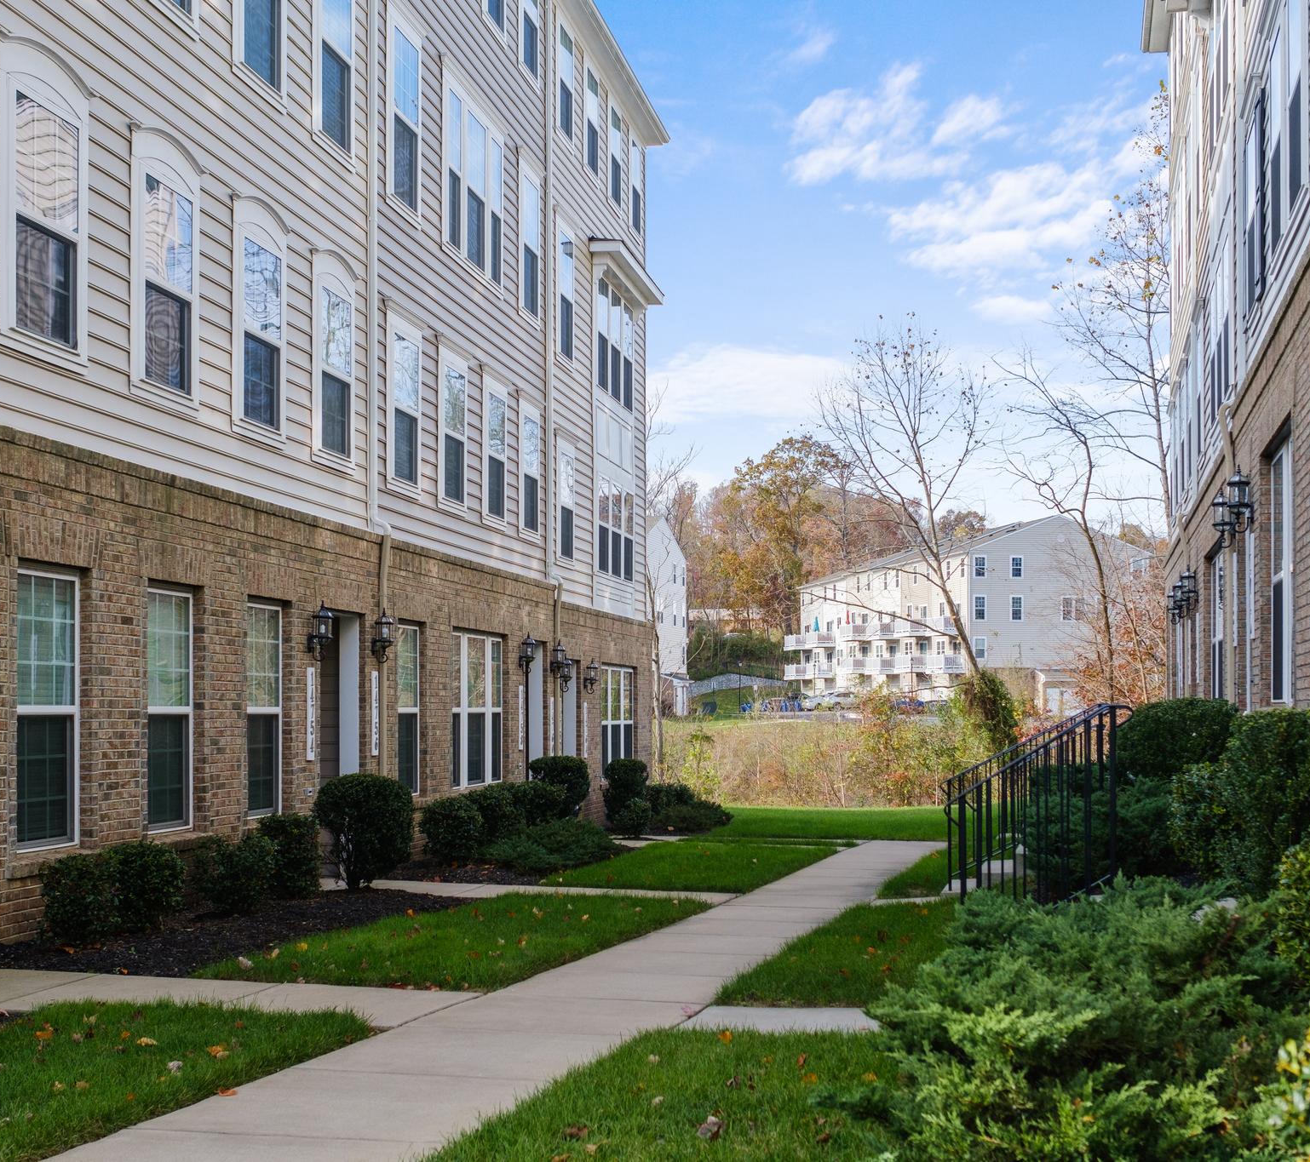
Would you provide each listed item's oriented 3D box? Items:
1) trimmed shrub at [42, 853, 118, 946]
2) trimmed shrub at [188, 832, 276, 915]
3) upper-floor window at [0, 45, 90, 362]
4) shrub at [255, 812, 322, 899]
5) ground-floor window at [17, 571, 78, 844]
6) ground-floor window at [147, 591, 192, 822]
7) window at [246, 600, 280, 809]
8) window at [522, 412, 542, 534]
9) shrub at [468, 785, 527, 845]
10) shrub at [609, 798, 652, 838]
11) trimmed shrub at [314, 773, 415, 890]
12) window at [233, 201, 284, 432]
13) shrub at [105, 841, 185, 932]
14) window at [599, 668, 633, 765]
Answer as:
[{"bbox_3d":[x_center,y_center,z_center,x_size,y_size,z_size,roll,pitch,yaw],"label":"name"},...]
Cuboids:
[{"bbox_3d":[-3.544,1.964,10.450,0.480,0.559,0.480,0,-3,11],"label":"trimmed shrub"},{"bbox_3d":[-3.275,2.276,13.167,0.565,0.595,0.605,0,-2,11],"label":"trimmed shrub"},{"bbox_3d":[-3.847,-2.352,10.715,0.120,1.729,1.005,0,-3,11],"label":"upper-floor window"},{"bbox_3d":[-2.886,2.160,13.350,0.530,0.649,0.530,0,-3,11],"label":"shrub"},{"bbox_3d":[-4.187,0.897,11.629,0.100,1.850,0.860,0,-2,11],"label":"ground-floor window"},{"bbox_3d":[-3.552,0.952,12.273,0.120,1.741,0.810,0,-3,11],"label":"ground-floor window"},{"bbox_3d":[-3.508,1.163,15.073,0.100,1.850,0.860,0,-2,11],"label":"window"},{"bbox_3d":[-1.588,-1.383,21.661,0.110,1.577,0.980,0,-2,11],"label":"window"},{"bbox_3d":[-1.667,2.459,17.800,0.580,0.660,0.640,0,-2,11],"label":"shrub"},{"bbox_3d":[-0.371,3.693,26.400,0.620,0.620,0.620,0,-2,11],"label":"shrub"},{"bbox_3d":[-2.439,2.102,14.250,0.820,0.974,0.820,0,-3,11],"label":"trimmed shrub"},{"bbox_3d":[-3.190,-2.083,13.710,0.110,1.737,1.017,0,-2,11],"label":"window"},{"bbox_3d":[-3.582,2.143,11.900,0.600,0.640,0.600,0,-2,11],"label":"shrub"},{"bbox_3d":[-0.658,2.489,29.765,0.120,1.917,2.623,0,-2,11],"label":"window"}]

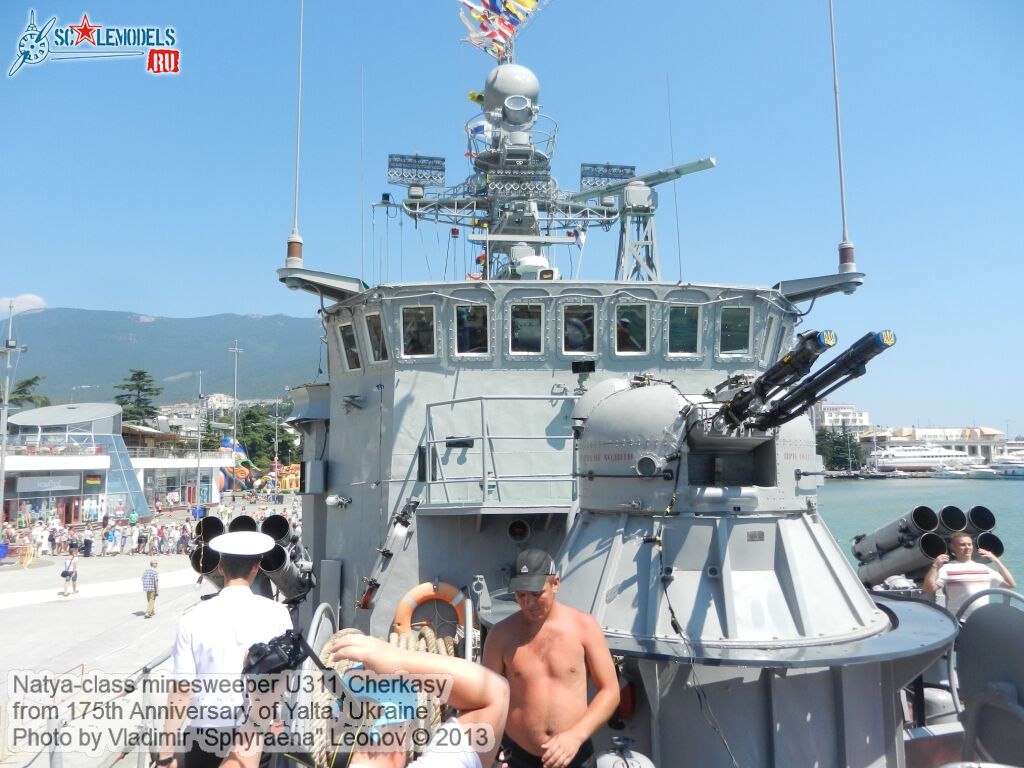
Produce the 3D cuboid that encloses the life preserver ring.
[{"bbox_3d":[-0.703,2.202,6.800,0.740,0.740,0.110,-1,-6,-7],"label":"life preserver ring"}]

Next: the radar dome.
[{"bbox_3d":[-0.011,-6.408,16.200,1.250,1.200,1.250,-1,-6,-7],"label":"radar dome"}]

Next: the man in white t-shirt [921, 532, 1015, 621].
[{"bbox_3d":[3.652,2.041,5.817,0.640,1.720,0.380,-4,-6,24],"label":"man in white t-shirt"}]

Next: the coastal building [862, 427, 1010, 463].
[{"bbox_3d":[113.996,16.768,200.000,37.000,10.500,15.000,-2,-6,12],"label":"coastal building"}]

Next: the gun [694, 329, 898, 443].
[{"bbox_3d":[1.554,0.059,4.124,0.460,0.300,1.480,-1,-20,-7],"label":"gun"}]

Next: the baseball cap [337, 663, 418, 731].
[{"bbox_3d":[-0.309,0.717,1.730,0.175,0.135,0.245,-2,-6,9],"label":"baseball cap"}]

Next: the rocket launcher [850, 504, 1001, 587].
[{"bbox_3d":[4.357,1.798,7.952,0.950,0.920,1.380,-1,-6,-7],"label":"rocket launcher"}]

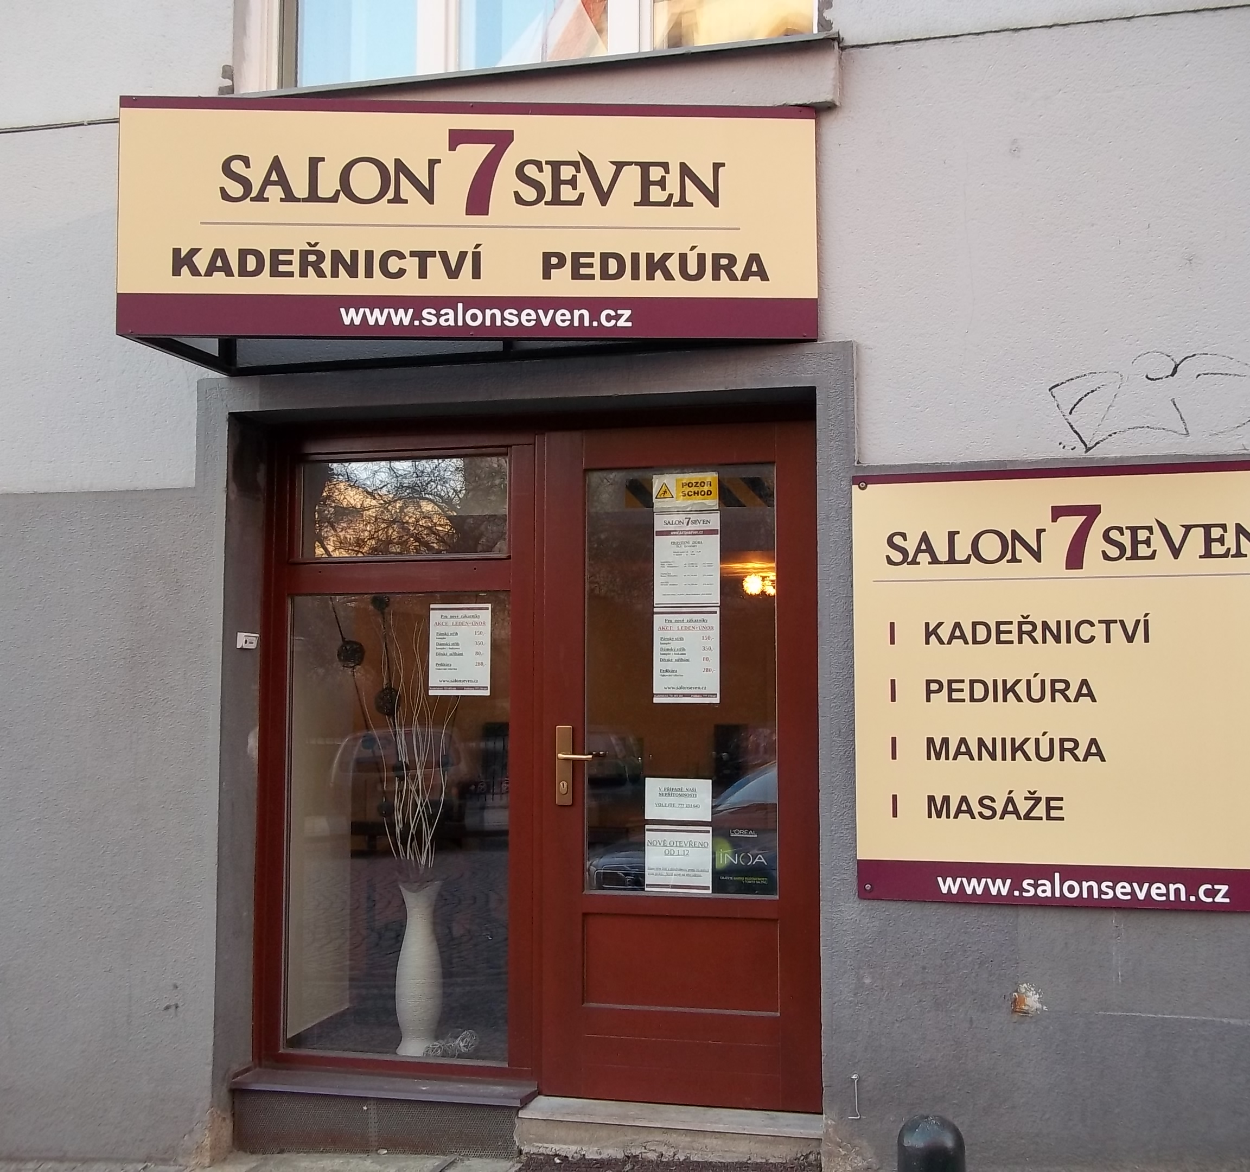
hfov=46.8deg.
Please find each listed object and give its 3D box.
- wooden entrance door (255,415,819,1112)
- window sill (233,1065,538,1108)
[{"bbox_3d":[-0.294,0.523,4.606,1.865,2.130,0.100,-1,-5,13],"label":"wooden entrance door"},{"bbox_3d":[-0.761,1.558,4.514,0.970,0.034,0.175,-1,-5,13],"label":"window sill"}]

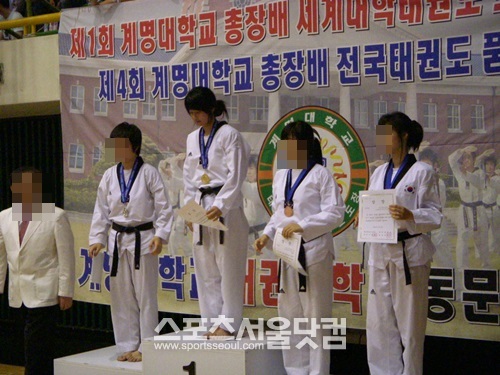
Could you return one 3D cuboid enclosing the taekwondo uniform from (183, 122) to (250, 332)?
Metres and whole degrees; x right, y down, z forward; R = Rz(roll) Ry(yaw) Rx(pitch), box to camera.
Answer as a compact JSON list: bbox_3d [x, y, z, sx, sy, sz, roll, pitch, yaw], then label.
[{"bbox_3d":[-0.222,0.266,6.330,0.480,1.380,0.360,0,0,36],"label":"taekwondo uniform"}]

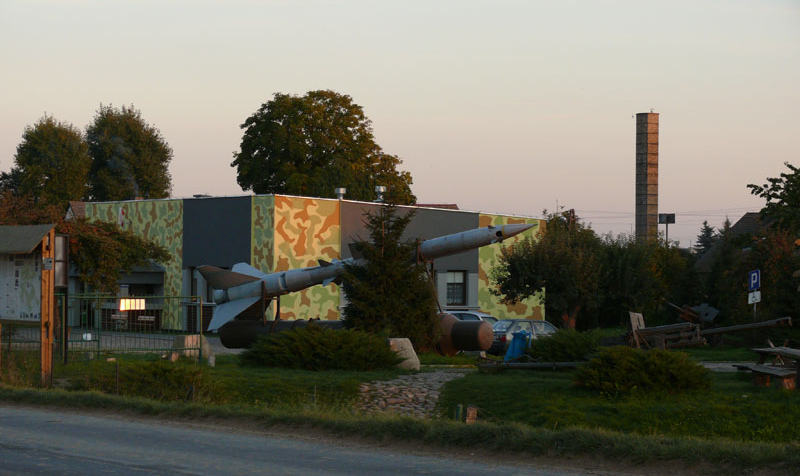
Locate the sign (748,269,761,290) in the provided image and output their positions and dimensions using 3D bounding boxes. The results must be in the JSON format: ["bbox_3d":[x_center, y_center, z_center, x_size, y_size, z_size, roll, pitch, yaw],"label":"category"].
[{"bbox_3d":[14.419,1.688,94.000,0.600,0.750,0.050,0,-1,30],"label":"sign"}]

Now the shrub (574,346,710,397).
[{"bbox_3d":[4.106,2.237,39.134,2.283,0.800,1.900,0,-1,6],"label":"shrub"}]

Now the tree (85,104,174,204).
[{"bbox_3d":[-16.386,-1.517,140.000,5.600,13.141,5.600,1,-1,-7],"label":"tree"}]

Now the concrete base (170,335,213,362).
[{"bbox_3d":[-5.140,2.696,57.007,1.000,0.700,0.800,0,-1,0],"label":"concrete base"}]

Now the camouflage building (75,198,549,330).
[{"bbox_3d":[-3.590,1.153,95.447,13.890,5.100,13.150,1,-2,-40],"label":"camouflage building"}]

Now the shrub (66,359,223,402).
[{"bbox_3d":[-4.143,2.322,38.107,2.500,0.720,1.600,0,-1,0],"label":"shrub"}]

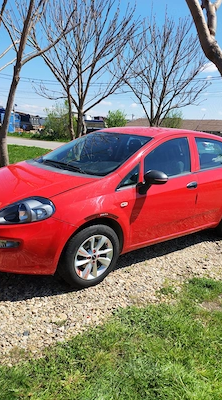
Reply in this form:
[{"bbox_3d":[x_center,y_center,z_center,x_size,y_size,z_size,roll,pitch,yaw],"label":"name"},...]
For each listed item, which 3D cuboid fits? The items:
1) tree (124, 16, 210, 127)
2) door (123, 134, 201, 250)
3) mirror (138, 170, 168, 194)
[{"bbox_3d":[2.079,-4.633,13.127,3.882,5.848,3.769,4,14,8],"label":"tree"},{"bbox_3d":[0.558,-0.113,3.319,1.120,1.170,0.230,-7,18,-40],"label":"door"},{"bbox_3d":[0.396,-0.159,2.950,0.210,0.235,0.210,-7,18,-40],"label":"mirror"}]

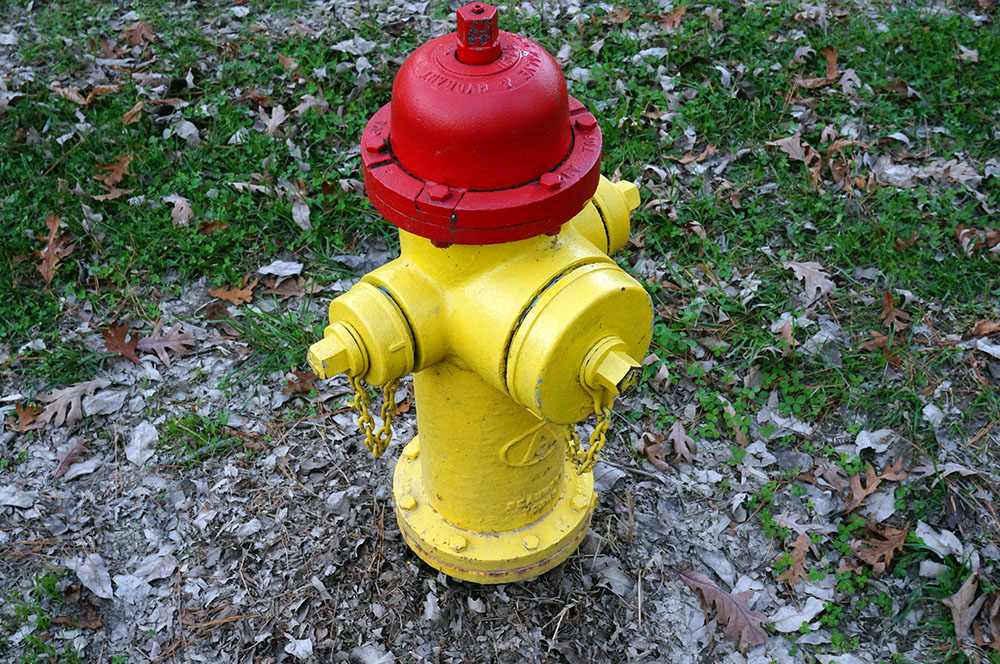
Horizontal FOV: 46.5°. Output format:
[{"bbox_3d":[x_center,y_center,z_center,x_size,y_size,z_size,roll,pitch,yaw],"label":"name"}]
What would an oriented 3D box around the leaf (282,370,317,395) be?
[{"bbox_3d":[-0.314,0.080,1.824,0.057,0.022,0.040,-18,45,-16],"label":"leaf"}]

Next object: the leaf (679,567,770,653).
[{"bbox_3d":[0.312,0.365,1.569,0.077,0.025,0.155,-18,45,-18],"label":"leaf"}]

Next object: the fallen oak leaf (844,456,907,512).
[{"bbox_3d":[0.520,0.208,1.641,0.130,0.025,0.047,-25,48,-23],"label":"fallen oak leaf"}]

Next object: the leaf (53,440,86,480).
[{"bbox_3d":[-0.632,0.186,1.704,0.041,0.020,0.061,29,51,29],"label":"leaf"}]

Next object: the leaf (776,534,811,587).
[{"bbox_3d":[0.401,0.304,1.566,0.043,0.016,0.085,12,45,15],"label":"leaf"}]

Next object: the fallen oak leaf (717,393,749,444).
[{"bbox_3d":[0.343,0.130,1.716,0.020,0.020,0.085,-8,43,-7],"label":"fallen oak leaf"}]

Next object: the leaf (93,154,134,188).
[{"bbox_3d":[-0.735,-0.303,2.211,0.074,0.025,0.080,-12,44,-11],"label":"leaf"}]

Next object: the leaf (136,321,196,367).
[{"bbox_3d":[-0.542,0.017,1.898,0.093,0.020,0.100,-5,43,-4],"label":"leaf"}]

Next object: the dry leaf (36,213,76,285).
[{"bbox_3d":[-0.822,-0.155,2.154,0.068,0.030,0.156,-1,59,-8],"label":"dry leaf"}]

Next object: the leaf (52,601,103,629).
[{"bbox_3d":[-0.543,0.365,1.512,0.064,0.020,0.034,5,43,7],"label":"leaf"}]

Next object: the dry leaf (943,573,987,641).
[{"bbox_3d":[0.588,0.344,1.478,0.041,0.025,0.095,30,52,30],"label":"dry leaf"}]

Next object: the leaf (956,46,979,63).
[{"bbox_3d":[1.054,-0.624,2.624,0.054,0.020,0.041,18,67,19],"label":"leaf"}]

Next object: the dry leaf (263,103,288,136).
[{"bbox_3d":[-0.455,-0.427,2.349,0.055,0.030,0.094,-4,43,-3],"label":"dry leaf"}]

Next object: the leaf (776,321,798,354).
[{"bbox_3d":[0.463,0.008,1.870,0.033,0.020,0.067,5,43,7],"label":"leaf"}]

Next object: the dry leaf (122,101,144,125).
[{"bbox_3d":[-0.744,-0.447,2.380,0.029,0.025,0.065,9,44,12],"label":"dry leaf"}]

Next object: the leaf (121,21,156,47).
[{"bbox_3d":[-0.863,-0.702,2.765,0.077,0.028,0.072,-19,65,-16],"label":"leaf"}]

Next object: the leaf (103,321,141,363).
[{"bbox_3d":[-0.640,0.019,1.979,0.055,0.020,0.113,-15,49,-15],"label":"leaf"}]

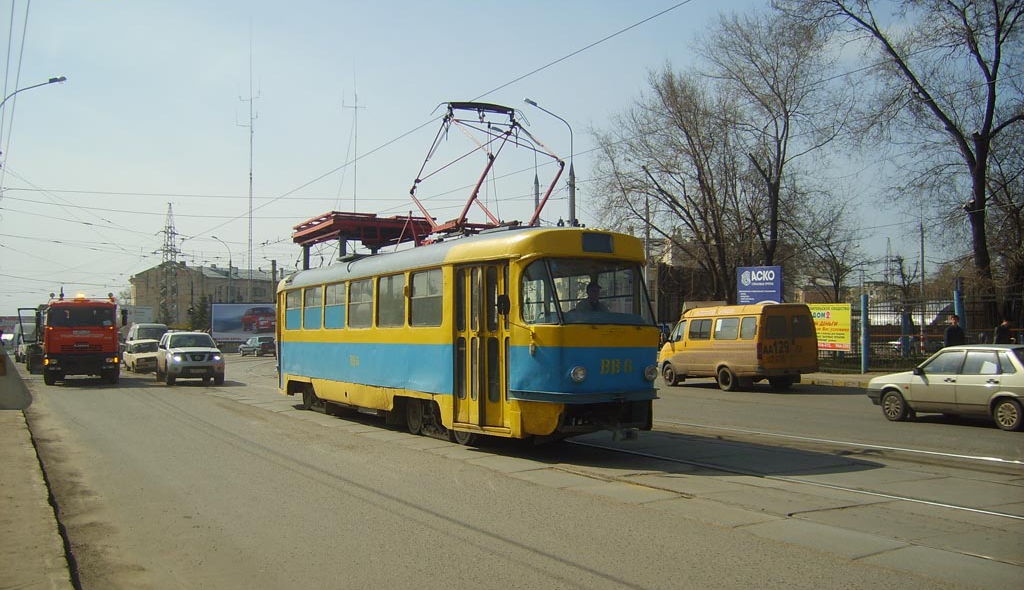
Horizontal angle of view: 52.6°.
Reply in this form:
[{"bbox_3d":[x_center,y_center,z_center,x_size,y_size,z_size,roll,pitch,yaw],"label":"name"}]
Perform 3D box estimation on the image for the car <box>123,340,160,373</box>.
[{"bbox_3d":[-16.873,2.859,47.832,1.650,1.440,4.150,0,-2,-25],"label":"car"}]

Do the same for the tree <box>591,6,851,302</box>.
[{"bbox_3d":[9.254,-4.771,46.710,11.200,15.900,9.500,-2,-2,27],"label":"tree"}]

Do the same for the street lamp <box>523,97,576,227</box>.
[{"bbox_3d":[1.640,-2.788,45.620,2.500,11.900,0.350,1,-2,-27],"label":"street lamp"}]

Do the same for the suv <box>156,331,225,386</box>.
[{"bbox_3d":[-11.266,2.181,36.102,1.870,1.800,4.740,0,-2,-25],"label":"suv"}]

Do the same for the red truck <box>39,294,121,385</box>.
[{"bbox_3d":[-16.258,1.744,39.158,2.500,3.000,7.800,0,-2,-23],"label":"red truck"}]

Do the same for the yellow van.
[{"bbox_3d":[5.995,1.534,28.961,2.080,2.220,5.500,0,-2,-24],"label":"yellow van"}]

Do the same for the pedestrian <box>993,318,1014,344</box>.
[{"bbox_3d":[13.215,1.499,27.758,0.380,1.700,0.500,-2,-3,32],"label":"pedestrian"}]

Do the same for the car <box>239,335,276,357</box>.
[{"bbox_3d":[-19.761,4.116,81.410,1.750,1.520,4.300,1,-3,-38],"label":"car"}]

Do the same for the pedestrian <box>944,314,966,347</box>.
[{"bbox_3d":[11.835,1.475,27.560,0.560,1.760,0.360,-1,-2,6],"label":"pedestrian"}]

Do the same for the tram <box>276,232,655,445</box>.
[{"bbox_3d":[-1.843,0.786,19.085,2.500,3.120,13.600,1,-2,-27],"label":"tram"}]

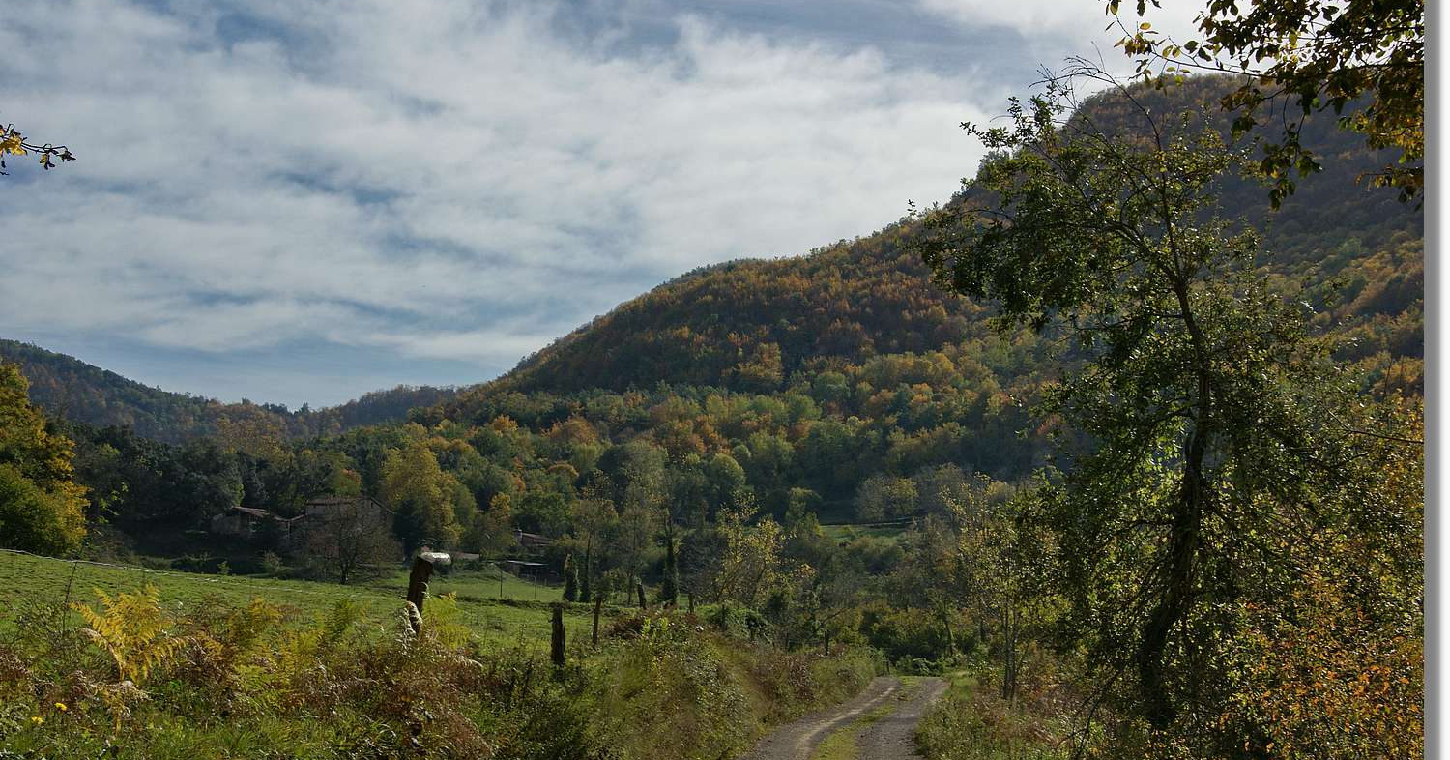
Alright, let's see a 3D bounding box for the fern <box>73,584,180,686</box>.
[{"bbox_3d":[-3.100,1.341,14.000,0.580,0.580,0.480,0,-5,0],"label":"fern"}]

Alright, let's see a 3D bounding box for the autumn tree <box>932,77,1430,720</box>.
[{"bbox_3d":[5.738,0.353,35.000,6.500,8.800,6.000,0,-5,0],"label":"autumn tree"}]

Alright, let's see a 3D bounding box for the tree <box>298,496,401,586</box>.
[{"bbox_3d":[-27.179,11.711,195.000,7.200,6.300,6.800,0,-5,0],"label":"tree"}]

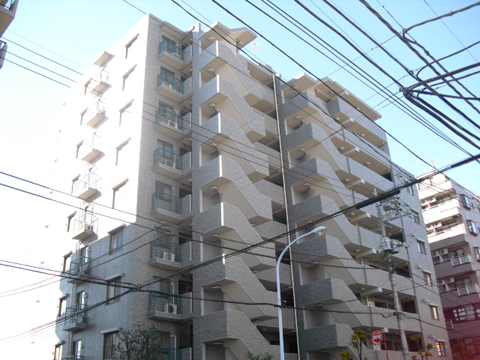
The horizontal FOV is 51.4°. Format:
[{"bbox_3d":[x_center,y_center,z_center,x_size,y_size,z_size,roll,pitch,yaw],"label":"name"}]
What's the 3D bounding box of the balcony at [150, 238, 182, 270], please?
[{"bbox_3d":[-4.173,4.215,28.137,1.732,1.380,0.600,21,-34,-40],"label":"balcony"}]

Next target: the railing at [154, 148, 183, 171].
[{"bbox_3d":[-4.375,-1.146,30.698,1.702,1.103,0.530,21,-34,-40],"label":"railing"}]

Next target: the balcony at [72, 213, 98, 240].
[{"bbox_3d":[-9.944,2.986,31.824,0.508,1.291,1.501,21,-35,-40],"label":"balcony"}]

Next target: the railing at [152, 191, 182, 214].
[{"bbox_3d":[-4.224,1.510,29.313,1.701,1.092,0.523,21,-35,-40],"label":"railing"}]

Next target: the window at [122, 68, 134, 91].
[{"bbox_3d":[-7.635,-6.853,34.261,0.183,1.221,1.577,21,-35,-38],"label":"window"}]

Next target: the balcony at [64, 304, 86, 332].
[{"bbox_3d":[-9.718,8.130,29.332,0.508,1.291,1.501,21,-35,-40],"label":"balcony"}]

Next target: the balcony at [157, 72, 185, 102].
[{"bbox_3d":[-4.612,-6.189,33.162,1.732,1.380,0.600,21,-34,-40],"label":"balcony"}]

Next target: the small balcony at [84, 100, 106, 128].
[{"bbox_3d":[-10.439,-4.763,36.175,0.621,1.302,1.694,21,-35,-38],"label":"small balcony"}]

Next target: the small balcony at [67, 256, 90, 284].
[{"bbox_3d":[-9.831,5.558,30.578,0.508,1.291,1.501,21,-35,-40],"label":"small balcony"}]

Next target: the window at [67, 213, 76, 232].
[{"bbox_3d":[-11.719,2.957,34.711,0.183,1.119,1.018,21,-35,-38],"label":"window"}]

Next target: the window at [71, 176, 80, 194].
[{"bbox_3d":[-11.611,0.384,35.187,0.180,1.060,1.000,21,-34,-40],"label":"window"}]

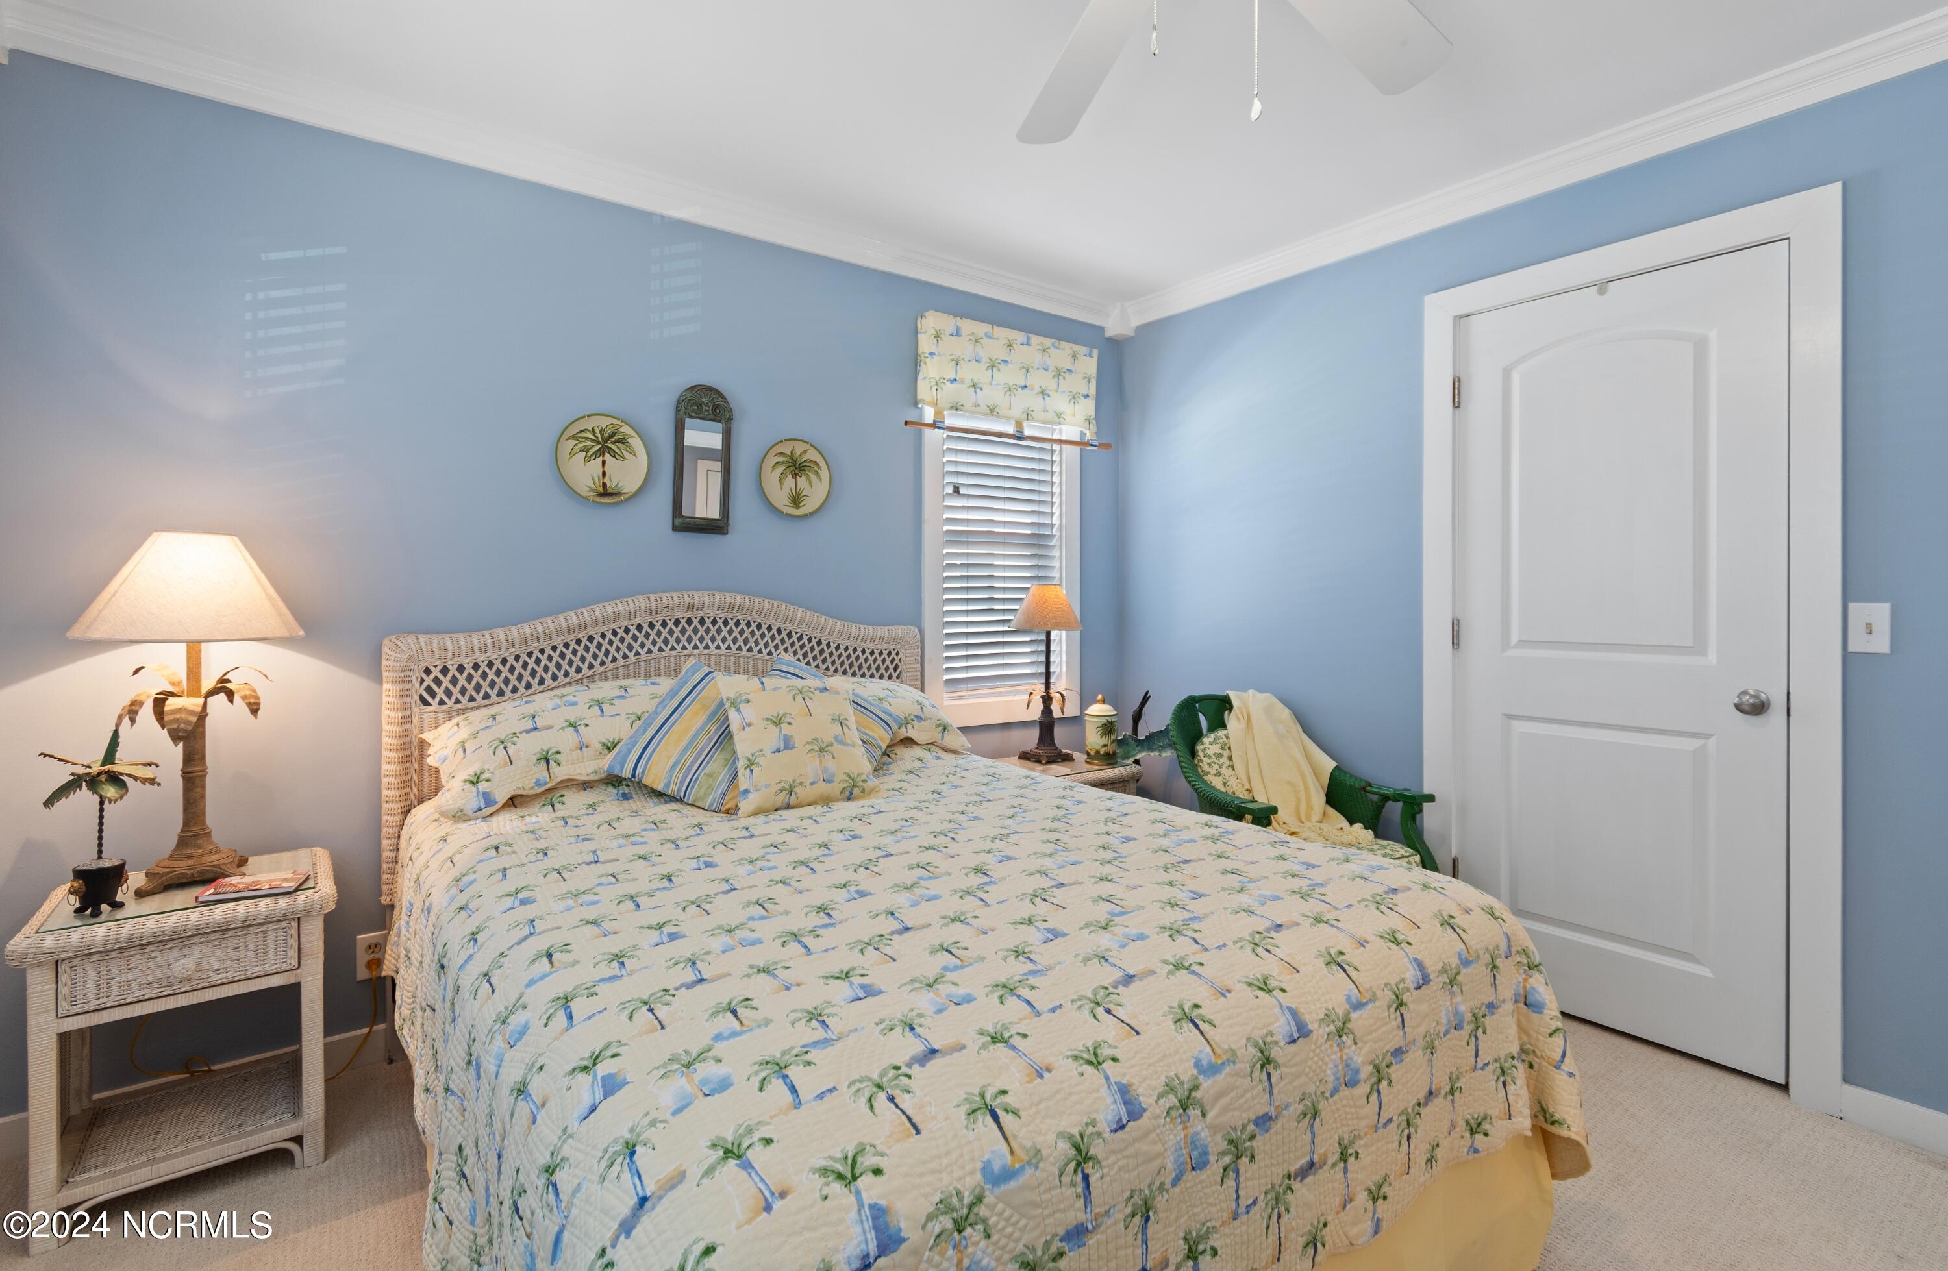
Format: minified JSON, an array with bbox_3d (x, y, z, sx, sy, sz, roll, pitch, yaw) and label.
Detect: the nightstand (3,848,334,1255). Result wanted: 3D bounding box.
[{"bbox_3d":[-1.689,0.848,1.769,0.469,0.565,0.406,-1,2,-36],"label":"nightstand"}]

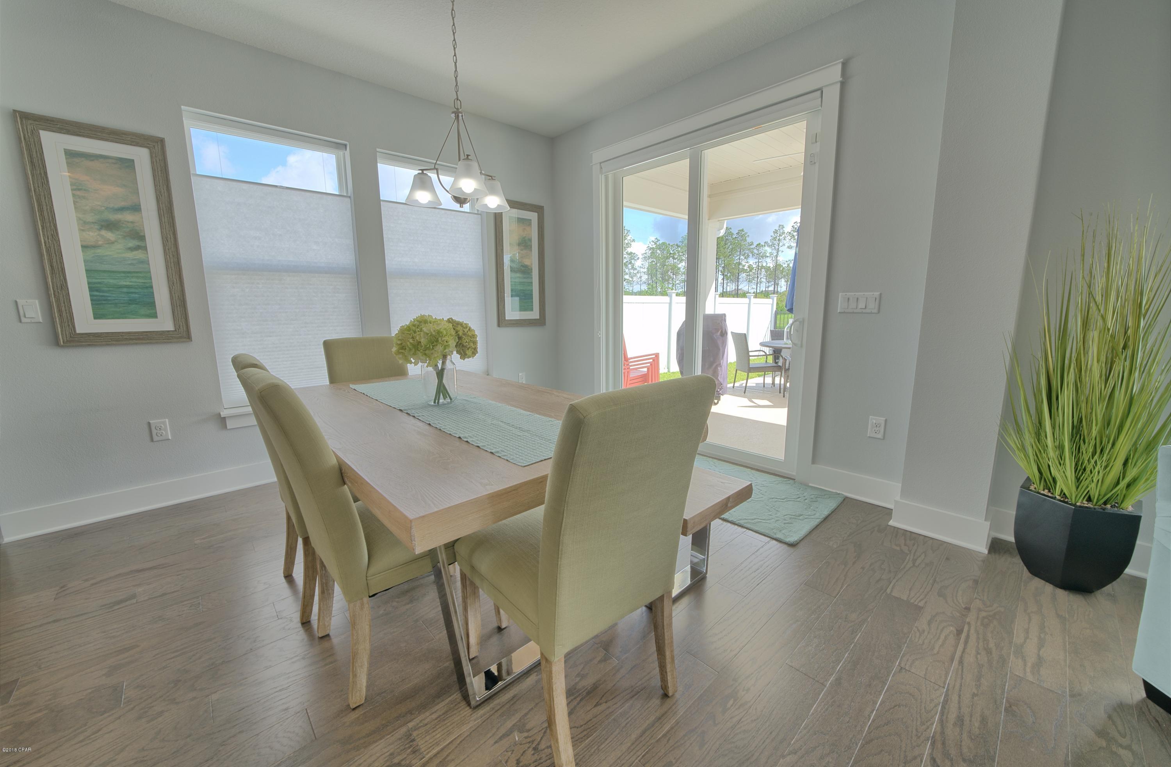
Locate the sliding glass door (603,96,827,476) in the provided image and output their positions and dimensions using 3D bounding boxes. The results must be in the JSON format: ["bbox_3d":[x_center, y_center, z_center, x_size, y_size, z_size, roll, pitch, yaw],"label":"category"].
[{"bbox_3d":[0.808,-0.613,3.357,0.100,2.380,1.810,-10,13,-43],"label":"sliding glass door"}]

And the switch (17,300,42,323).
[{"bbox_3d":[-2.897,-0.374,2.205,0.071,0.116,0.008,-10,13,-43],"label":"switch"}]

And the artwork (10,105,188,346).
[{"bbox_3d":[-2.637,-0.807,2.367,0.525,1.165,0.035,-10,13,-43],"label":"artwork"}]

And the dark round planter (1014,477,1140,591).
[{"bbox_3d":[2.018,0.640,1.762,0.350,0.376,0.370,9,13,44],"label":"dark round planter"}]

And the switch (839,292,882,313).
[{"bbox_3d":[1.590,-0.466,2.451,0.008,0.114,0.208,-10,13,-43],"label":"switch"}]

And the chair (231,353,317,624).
[{"bbox_3d":[-1.035,0.357,1.793,0.620,0.980,0.460,-9,13,-42],"label":"chair"}]

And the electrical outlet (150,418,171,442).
[{"bbox_3d":[-2.502,0.280,2.489,0.076,0.121,0.010,-9,12,-40],"label":"electrical outlet"}]

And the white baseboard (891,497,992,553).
[{"bbox_3d":[1.754,0.699,2.108,0.375,0.150,0.025,8,13,43],"label":"white baseboard"}]

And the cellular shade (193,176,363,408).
[{"bbox_3d":[-2.006,-0.592,2.891,0.840,1.416,0.040,-9,12,-40],"label":"cellular shade"}]

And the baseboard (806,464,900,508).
[{"bbox_3d":[1.639,0.629,2.595,0.020,0.148,0.480,-10,13,-43],"label":"baseboard"}]

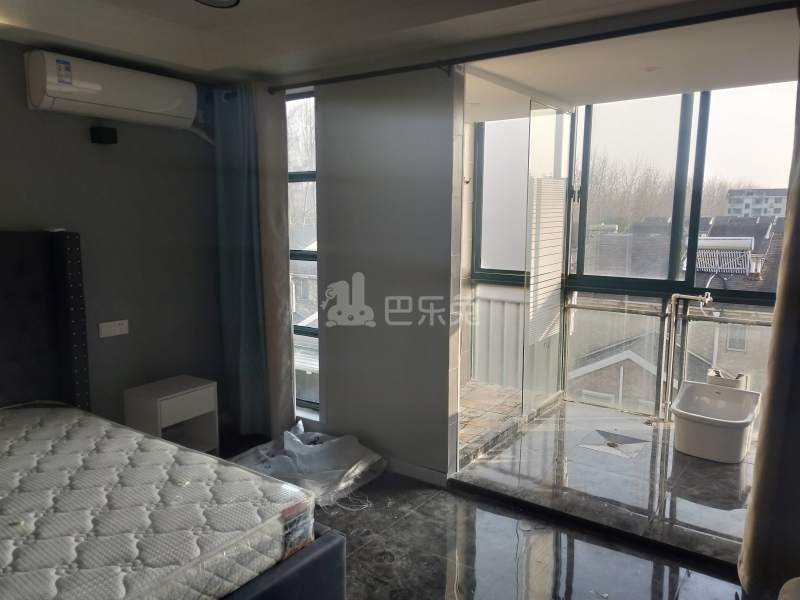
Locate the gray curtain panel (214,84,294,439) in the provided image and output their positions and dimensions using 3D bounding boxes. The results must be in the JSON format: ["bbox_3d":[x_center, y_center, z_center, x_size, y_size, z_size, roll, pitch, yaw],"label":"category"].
[{"bbox_3d":[-0.964,-0.204,3.902,0.600,2.370,0.190,7,12,36],"label":"gray curtain panel"}]

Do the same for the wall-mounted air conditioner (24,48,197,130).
[{"bbox_3d":[-1.595,-1.162,3.260,0.205,0.275,0.853,7,12,36],"label":"wall-mounted air conditioner"}]

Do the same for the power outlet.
[{"bbox_3d":[-1.719,0.175,3.486,0.012,0.086,0.173,7,12,36],"label":"power outlet"}]

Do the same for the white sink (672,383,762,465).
[{"bbox_3d":[2.055,0.815,3.798,0.490,0.375,0.420,7,12,36],"label":"white sink"}]

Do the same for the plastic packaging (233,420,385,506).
[{"bbox_3d":[-0.629,0.995,3.679,0.920,0.180,0.620,7,12,36],"label":"plastic packaging"}]

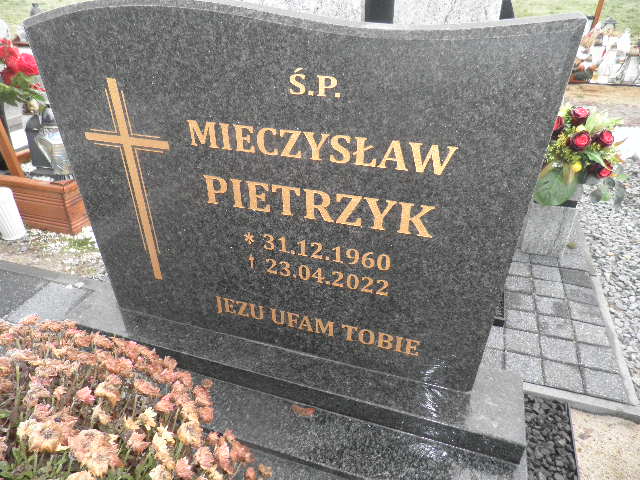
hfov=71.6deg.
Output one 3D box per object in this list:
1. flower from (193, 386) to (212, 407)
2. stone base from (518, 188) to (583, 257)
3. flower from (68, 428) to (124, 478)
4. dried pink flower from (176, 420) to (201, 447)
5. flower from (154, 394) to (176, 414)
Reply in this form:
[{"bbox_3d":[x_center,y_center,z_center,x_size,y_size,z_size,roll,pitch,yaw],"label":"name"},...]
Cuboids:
[{"bbox_3d":[-0.172,0.229,0.650,0.027,0.023,0.027,-14,33,-19],"label":"flower"},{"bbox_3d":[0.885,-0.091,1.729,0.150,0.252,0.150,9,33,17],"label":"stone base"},{"bbox_3d":[-0.233,0.220,0.460,0.051,0.030,0.049,-25,39,-34],"label":"flower"},{"bbox_3d":[-0.171,0.253,0.580,0.032,0.025,0.031,-16,34,-22],"label":"dried pink flower"},{"bbox_3d":[-0.209,0.222,0.600,0.028,0.021,0.028,-17,35,-24],"label":"flower"}]

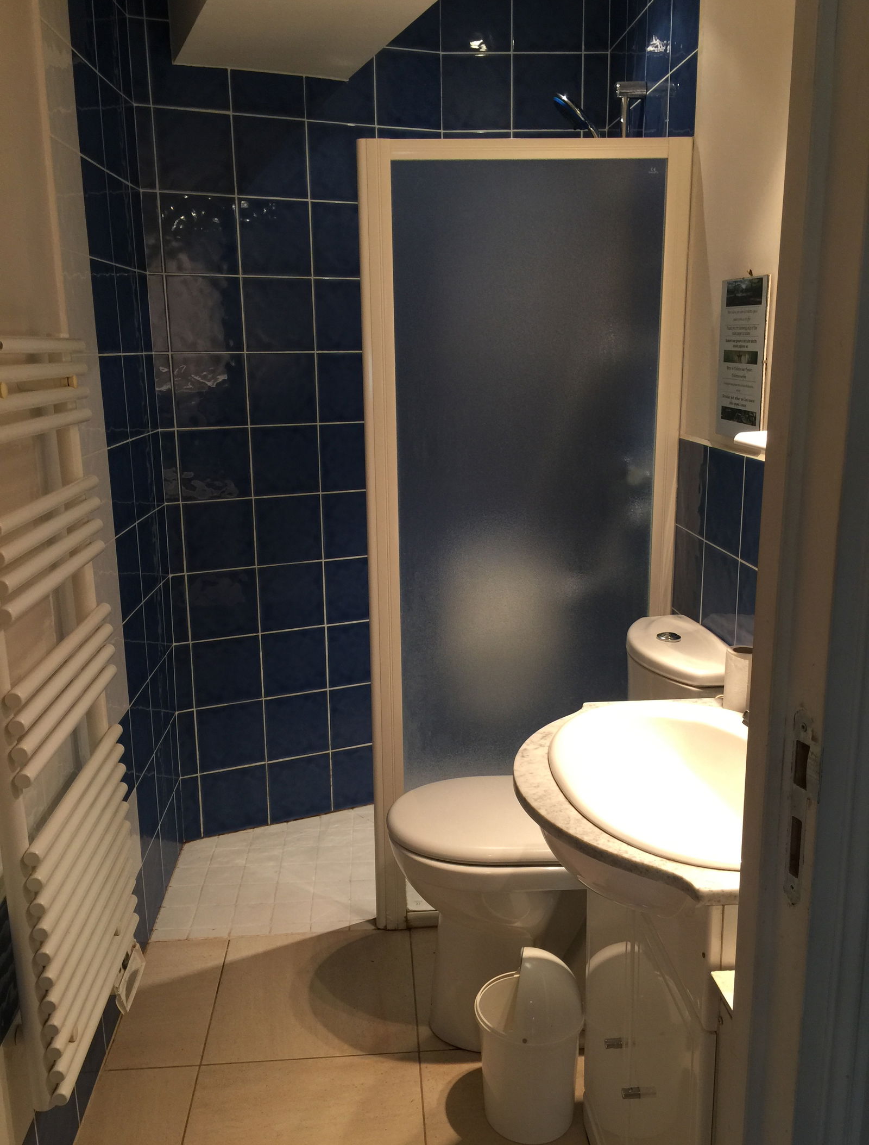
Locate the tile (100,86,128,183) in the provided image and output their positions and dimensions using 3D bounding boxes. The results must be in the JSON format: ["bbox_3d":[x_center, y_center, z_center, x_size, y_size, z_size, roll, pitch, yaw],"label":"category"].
[{"bbox_3d":[-0.749,-1.028,2.264,0.012,0.200,0.200,-1,13,-3],"label":"tile"}]

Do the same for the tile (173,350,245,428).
[{"bbox_3d":[-0.611,-0.495,2.644,0.197,0.198,0.010,-6,14,-23],"label":"tile"}]

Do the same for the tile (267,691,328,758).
[{"bbox_3d":[-0.419,0.467,2.972,0.200,0.200,0.010,-6,14,-23],"label":"tile"}]

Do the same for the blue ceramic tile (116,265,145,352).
[{"bbox_3d":[-0.746,-0.635,2.362,0.010,0.200,0.198,-1,13,-2],"label":"blue ceramic tile"}]

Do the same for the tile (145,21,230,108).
[{"bbox_3d":[-0.624,-1.287,2.478,0.200,0.200,0.010,-6,14,-23],"label":"tile"}]

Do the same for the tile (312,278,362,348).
[{"bbox_3d":[-0.248,-0.737,2.776,0.200,0.200,0.010,-6,14,-24],"label":"tile"}]

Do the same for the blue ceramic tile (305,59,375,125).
[{"bbox_3d":[-0.254,-1.319,2.616,0.197,0.198,0.010,-6,14,-23],"label":"blue ceramic tile"}]

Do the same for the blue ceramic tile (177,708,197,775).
[{"bbox_3d":[-0.713,0.497,2.824,0.045,0.198,0.010,-6,14,-23],"label":"blue ceramic tile"}]

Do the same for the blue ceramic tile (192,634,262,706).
[{"bbox_3d":[-0.600,0.287,2.815,0.198,0.198,0.010,-7,14,-24],"label":"blue ceramic tile"}]

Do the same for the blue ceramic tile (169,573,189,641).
[{"bbox_3d":[-0.717,0.105,2.733,0.045,0.198,0.010,-6,14,-23],"label":"blue ceramic tile"}]

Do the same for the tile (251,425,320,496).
[{"bbox_3d":[-0.428,-0.322,2.782,0.200,0.200,0.010,-7,14,-24],"label":"tile"}]

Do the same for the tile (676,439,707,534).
[{"bbox_3d":[0.573,-0.185,2.134,0.012,0.200,0.200,-1,13,-3],"label":"tile"}]

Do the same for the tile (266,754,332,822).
[{"bbox_3d":[-0.412,0.656,2.985,0.198,0.198,0.010,-7,14,-24],"label":"tile"}]

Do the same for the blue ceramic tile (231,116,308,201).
[{"bbox_3d":[-0.437,-1.111,2.604,0.200,0.200,0.010,-6,14,-23],"label":"blue ceramic tile"}]

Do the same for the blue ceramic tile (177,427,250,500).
[{"bbox_3d":[-0.611,-0.301,2.700,0.200,0.200,0.010,-7,14,-24],"label":"blue ceramic tile"}]

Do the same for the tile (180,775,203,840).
[{"bbox_3d":[-0.721,0.698,2.886,0.055,0.200,0.010,-6,14,-23],"label":"tile"}]

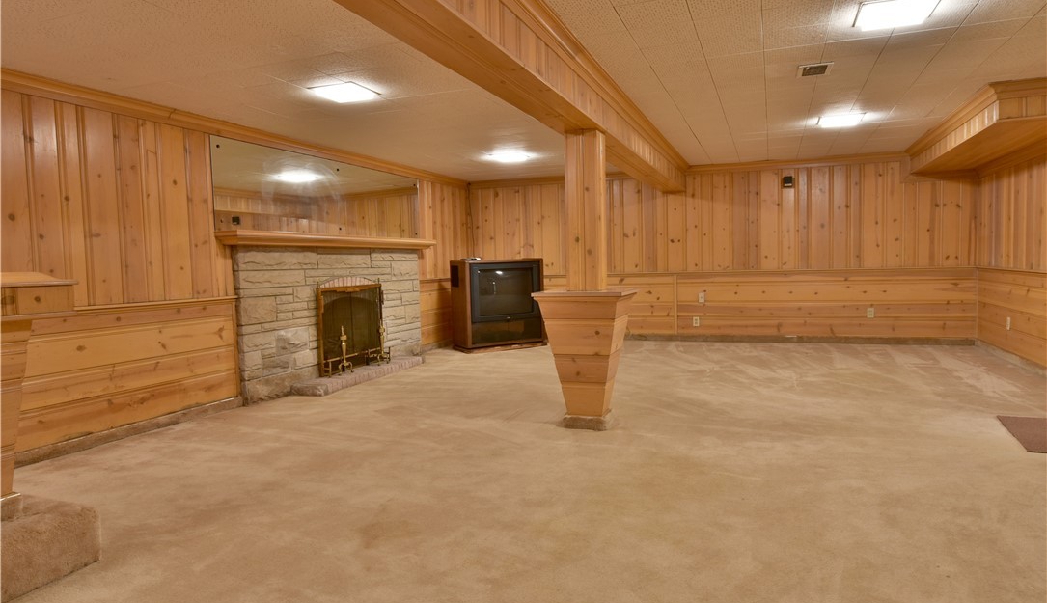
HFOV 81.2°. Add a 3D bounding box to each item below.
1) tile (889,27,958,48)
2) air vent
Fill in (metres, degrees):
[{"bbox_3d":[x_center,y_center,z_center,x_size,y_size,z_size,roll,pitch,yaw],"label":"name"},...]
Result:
[{"bbox_3d":[2.088,-1.392,3.225,0.305,0.020,0.305,0,4,22],"label":"tile"},{"bbox_3d":[1.793,-1.414,3.752,0.184,0.020,0.260,0,4,22],"label":"air vent"}]

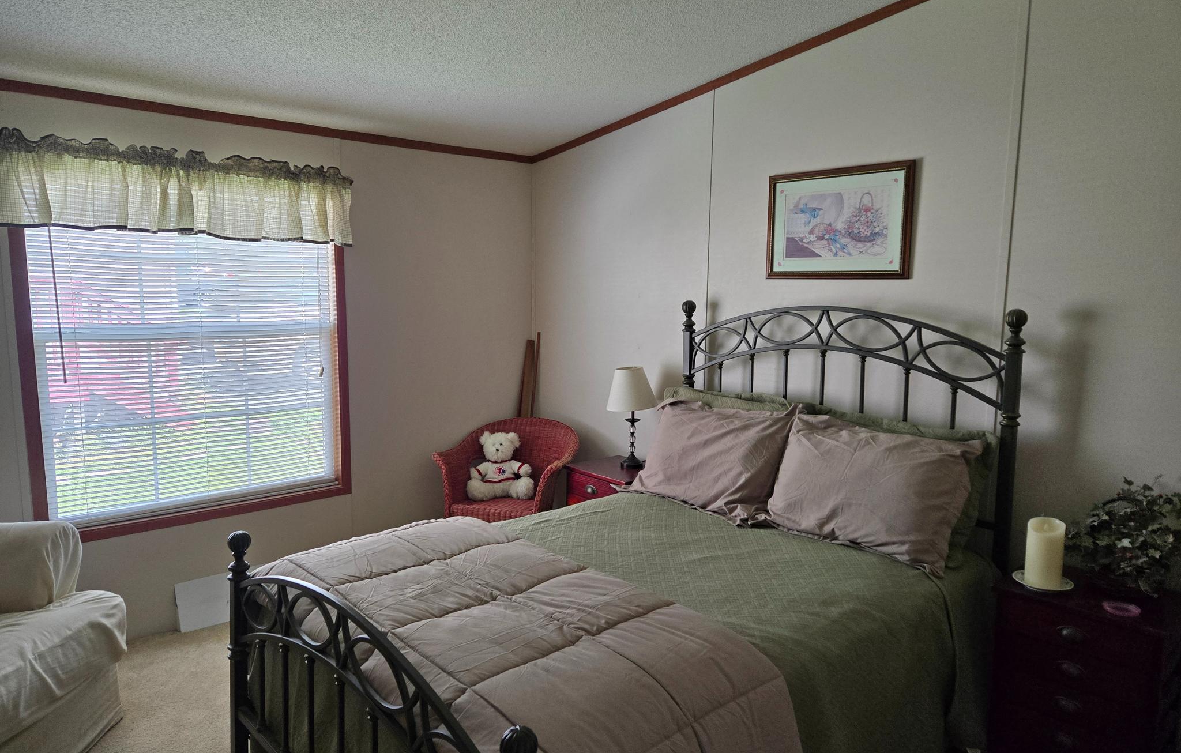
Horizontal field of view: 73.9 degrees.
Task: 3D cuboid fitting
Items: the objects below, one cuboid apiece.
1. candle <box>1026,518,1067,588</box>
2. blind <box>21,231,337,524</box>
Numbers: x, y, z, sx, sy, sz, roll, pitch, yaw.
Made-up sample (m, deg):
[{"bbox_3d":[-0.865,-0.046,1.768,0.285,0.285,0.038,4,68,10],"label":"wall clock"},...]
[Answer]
[{"bbox_3d":[1.316,0.511,2.268,0.094,0.174,0.094,-6,10,-42],"label":"candle"},{"bbox_3d":[-1.584,-0.114,3.212,1.140,1.325,0.040,-6,10,-42],"label":"blind"}]

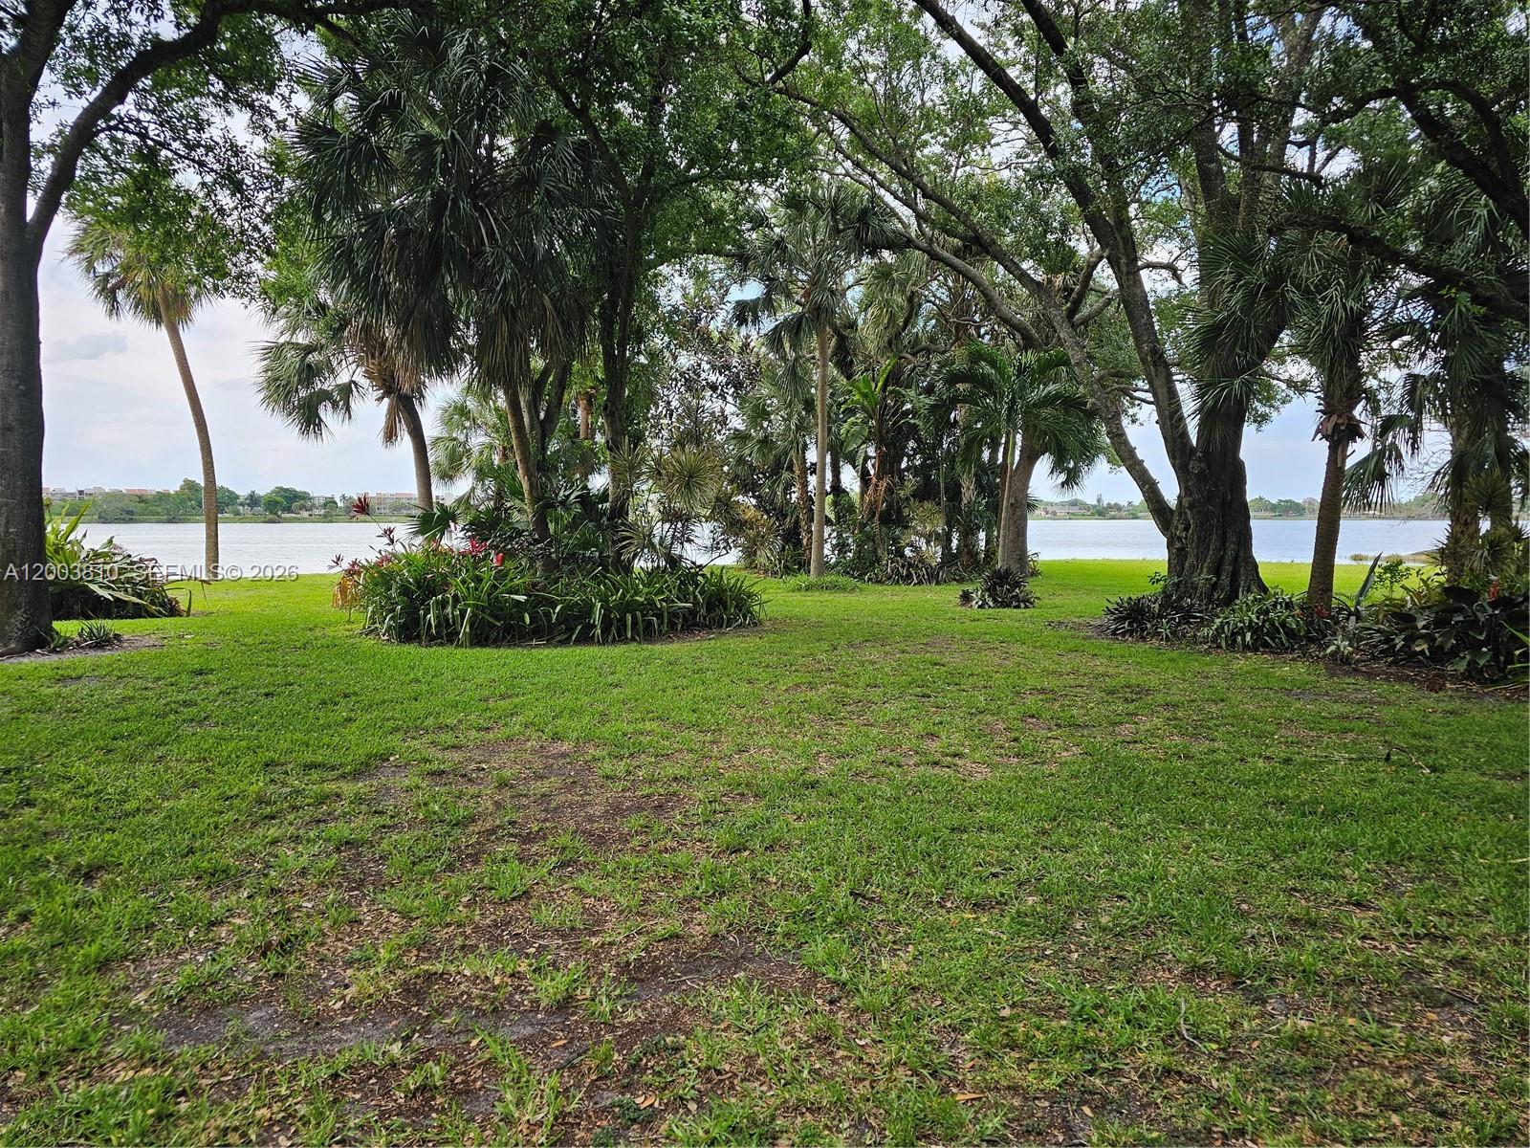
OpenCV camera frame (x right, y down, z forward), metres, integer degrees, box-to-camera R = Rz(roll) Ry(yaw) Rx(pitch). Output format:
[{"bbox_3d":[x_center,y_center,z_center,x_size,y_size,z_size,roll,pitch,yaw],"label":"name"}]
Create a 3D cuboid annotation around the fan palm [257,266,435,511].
[{"bbox_3d":[-7.276,-2.576,18.500,3.920,6.340,3.800,0,3,0],"label":"fan palm"}]

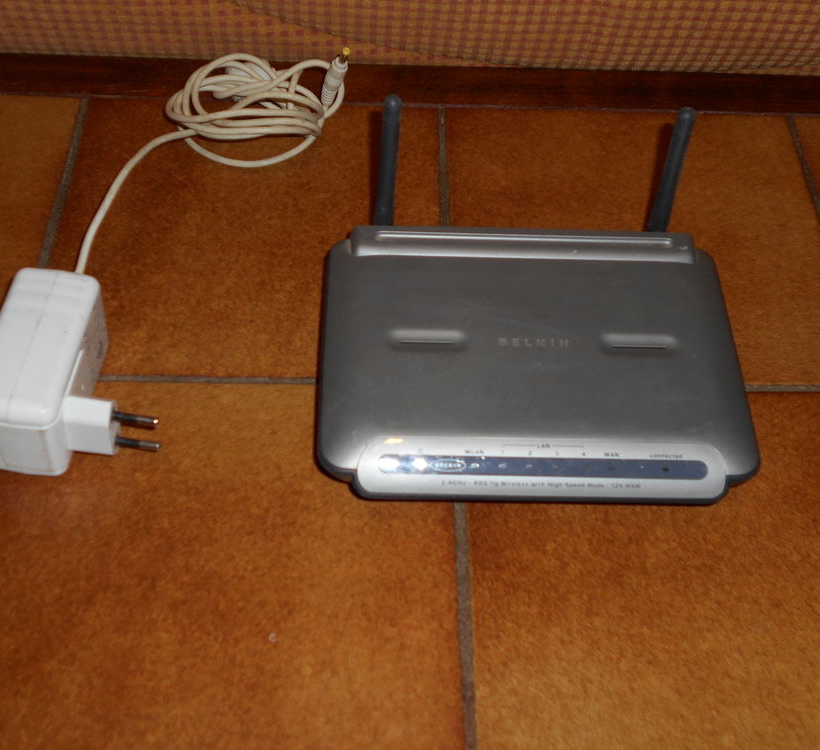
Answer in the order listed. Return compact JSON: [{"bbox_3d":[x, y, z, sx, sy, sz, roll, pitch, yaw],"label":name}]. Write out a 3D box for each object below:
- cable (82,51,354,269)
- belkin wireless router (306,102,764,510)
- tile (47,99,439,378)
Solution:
[{"bbox_3d":[-0.095,-0.104,0.579,0.123,0.046,0.161,1,52,-2],"label":"cable"},{"bbox_3d":[0.058,-0.033,0.495,0.196,0.106,0.148,1,52,-2],"label":"belkin wireless router"},{"bbox_3d":[-0.083,-0.075,0.593,0.200,0.010,0.199,1,52,-2],"label":"tile"}]

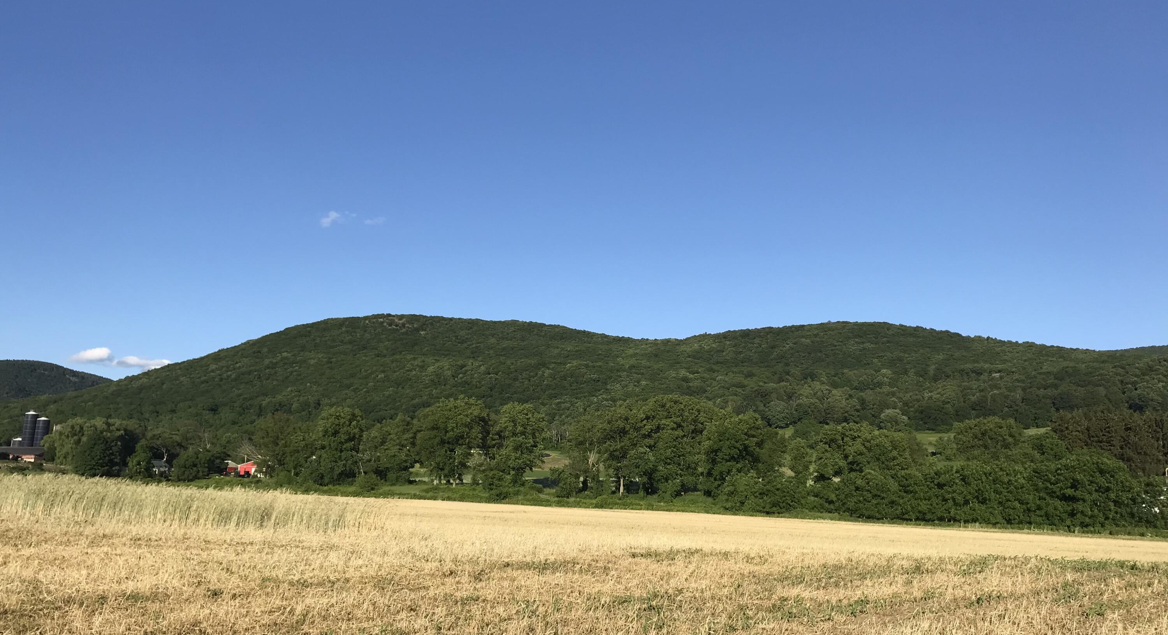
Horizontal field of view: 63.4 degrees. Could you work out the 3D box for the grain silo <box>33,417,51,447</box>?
[{"bbox_3d":[-276.090,61.470,480.390,6.100,21.500,6.100,8,-11,-29],"label":"grain silo"}]

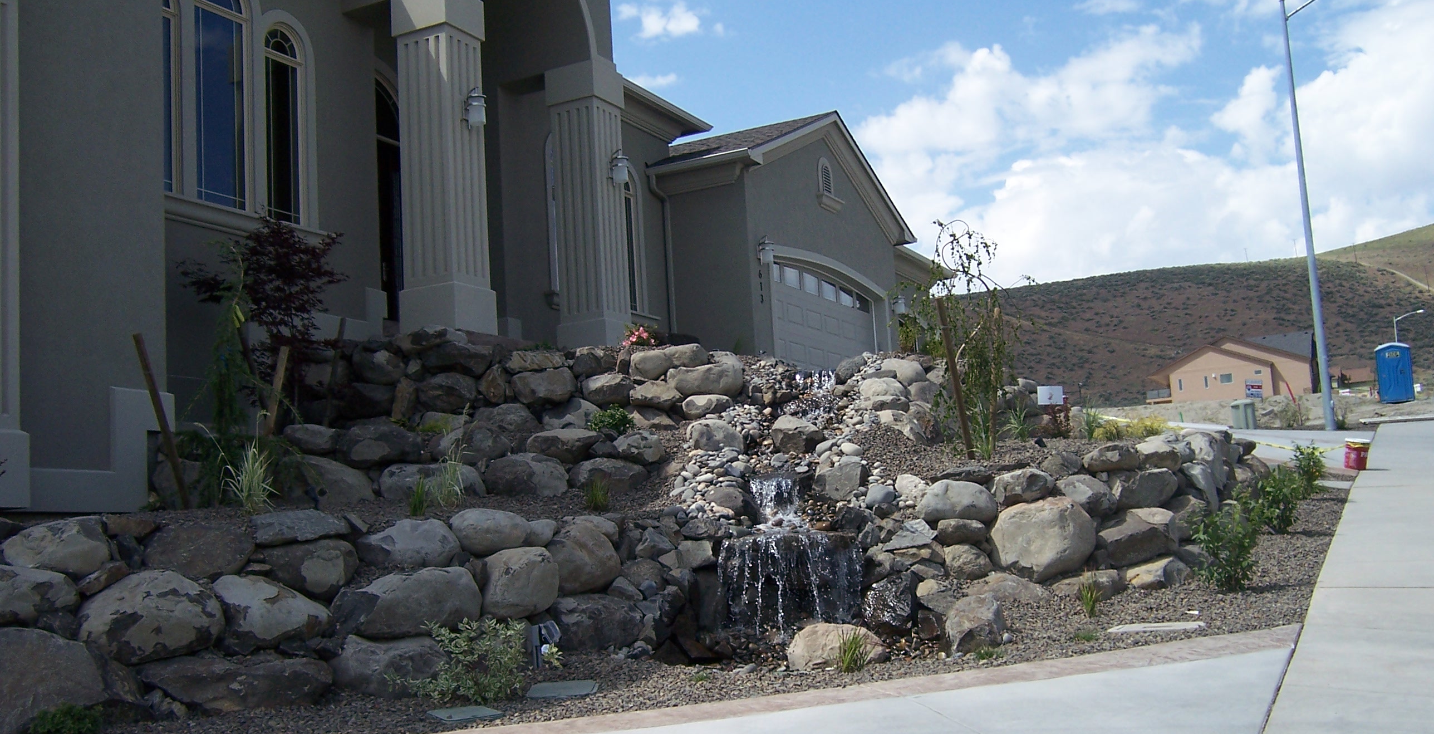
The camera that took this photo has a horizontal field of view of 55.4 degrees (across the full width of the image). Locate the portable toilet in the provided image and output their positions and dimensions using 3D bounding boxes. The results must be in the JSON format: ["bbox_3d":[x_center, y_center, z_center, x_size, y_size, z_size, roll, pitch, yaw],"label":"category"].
[{"bbox_3d":[26.322,0.239,53.000,1.130,2.300,1.200,-6,-7,18],"label":"portable toilet"}]

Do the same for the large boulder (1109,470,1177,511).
[{"bbox_3d":[3.344,0.960,10.700,0.534,0.338,0.428,-3,-7,-6],"label":"large boulder"}]

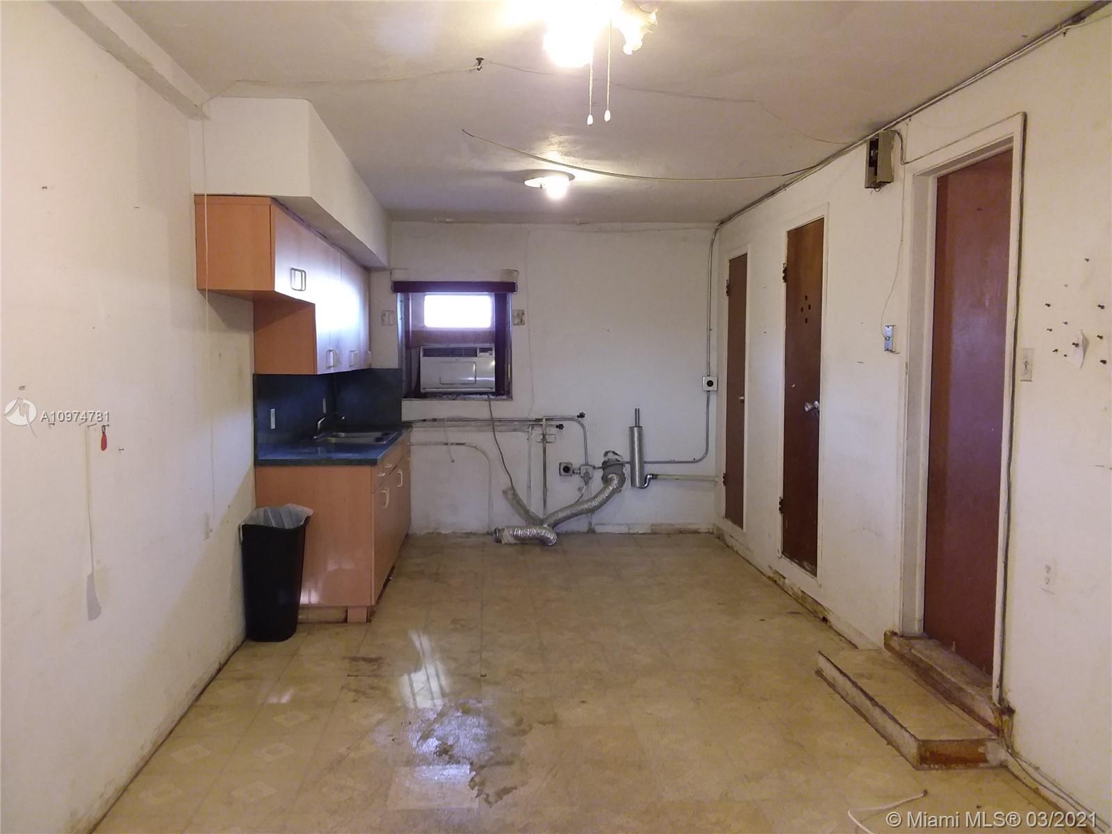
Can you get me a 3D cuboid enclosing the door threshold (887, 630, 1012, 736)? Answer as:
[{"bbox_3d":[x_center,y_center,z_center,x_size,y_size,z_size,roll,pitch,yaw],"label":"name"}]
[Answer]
[{"bbox_3d":[1.628,1.072,3.578,0.162,0.094,0.937,0,4,-5],"label":"door threshold"}]

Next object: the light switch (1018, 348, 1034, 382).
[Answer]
[{"bbox_3d":[1.617,-0.180,2.989,0.018,0.112,0.072,0,4,-5],"label":"light switch"}]

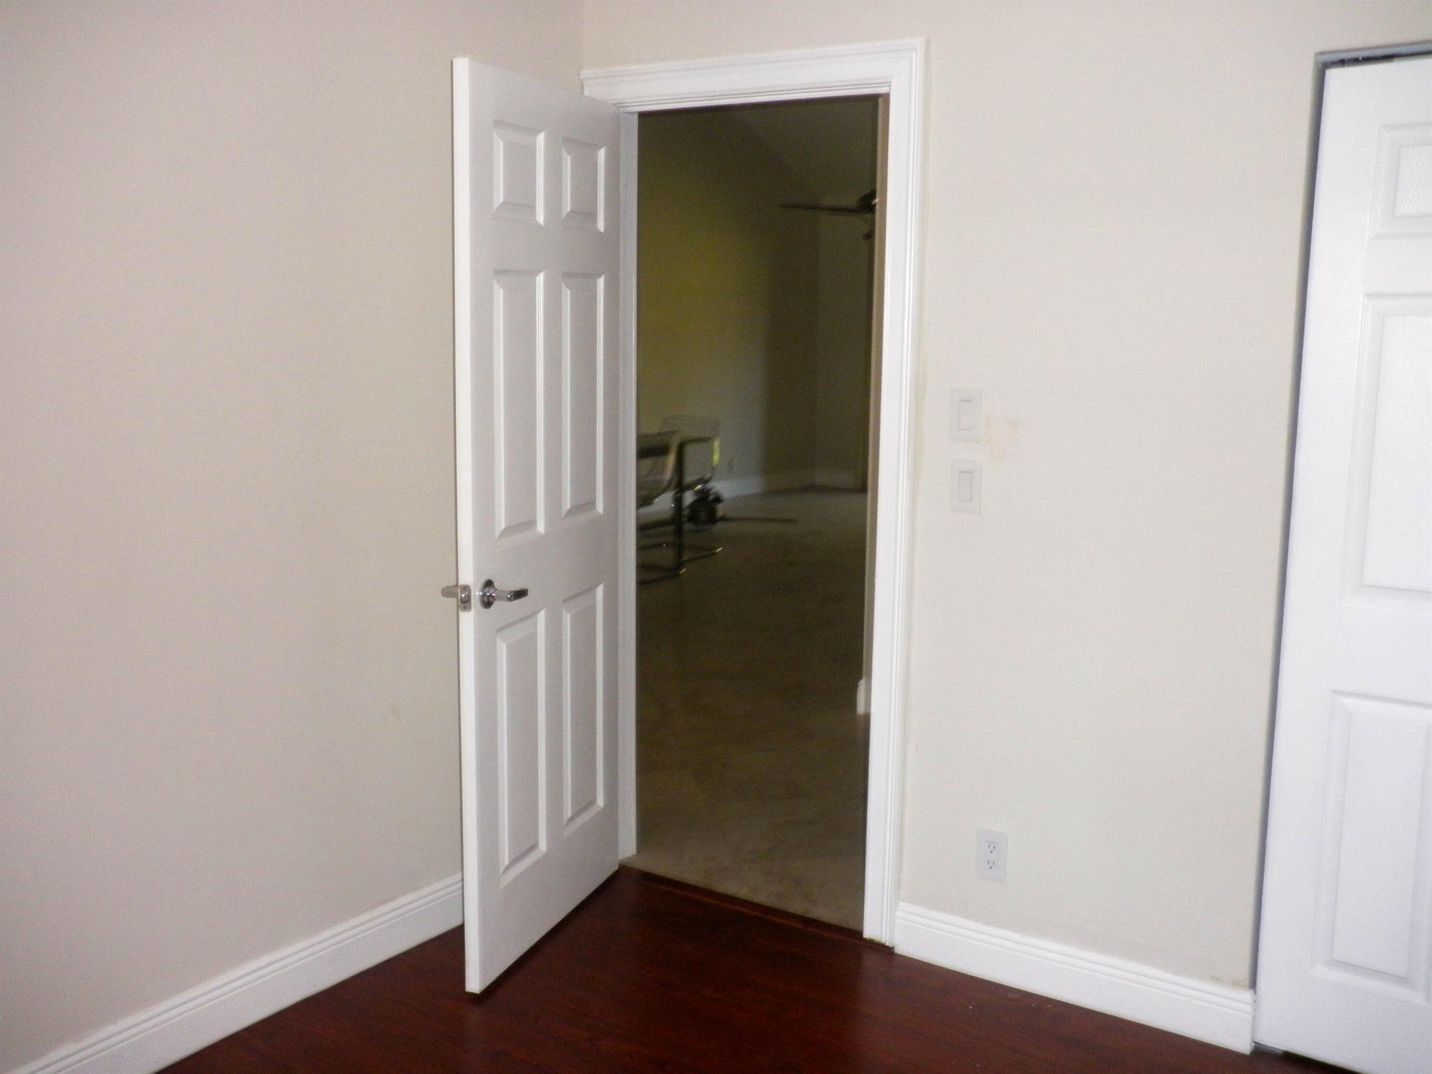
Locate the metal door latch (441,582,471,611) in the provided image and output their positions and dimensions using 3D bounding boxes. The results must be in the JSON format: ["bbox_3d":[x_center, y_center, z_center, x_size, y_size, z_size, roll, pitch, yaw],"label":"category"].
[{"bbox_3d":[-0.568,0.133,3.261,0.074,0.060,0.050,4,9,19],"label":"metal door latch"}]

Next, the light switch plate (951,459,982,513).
[{"bbox_3d":[0.570,-0.115,3.387,0.074,0.118,0.008,7,11,33],"label":"light switch plate"}]

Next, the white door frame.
[{"bbox_3d":[0.072,-0.096,3.775,0.978,2.145,0.120,7,11,33],"label":"white door frame"}]

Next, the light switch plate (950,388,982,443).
[{"bbox_3d":[0.566,-0.274,3.366,0.074,0.118,0.008,7,11,33],"label":"light switch plate"}]

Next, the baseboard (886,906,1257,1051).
[{"bbox_3d":[0.792,0.992,3.397,0.838,0.137,0.016,7,11,33],"label":"baseboard"}]

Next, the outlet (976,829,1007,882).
[{"bbox_3d":[0.643,0.743,3.466,0.074,0.117,0.008,7,11,33],"label":"outlet"}]

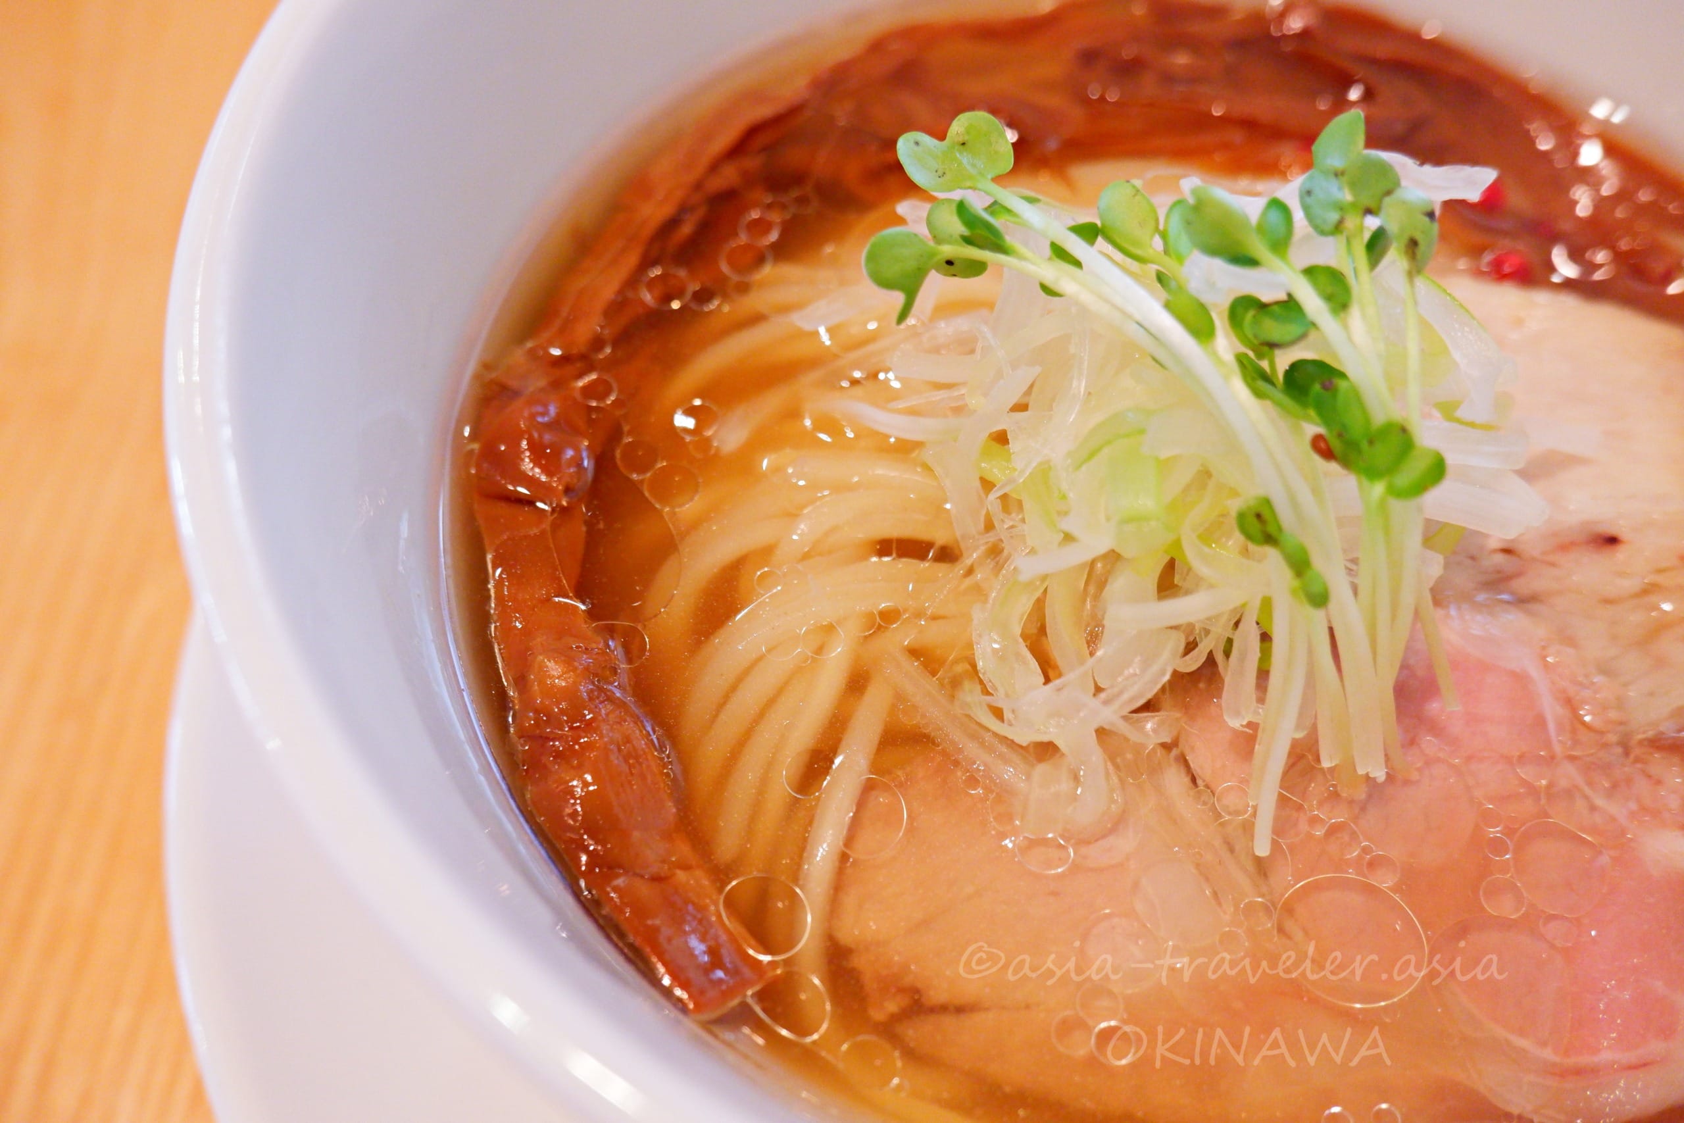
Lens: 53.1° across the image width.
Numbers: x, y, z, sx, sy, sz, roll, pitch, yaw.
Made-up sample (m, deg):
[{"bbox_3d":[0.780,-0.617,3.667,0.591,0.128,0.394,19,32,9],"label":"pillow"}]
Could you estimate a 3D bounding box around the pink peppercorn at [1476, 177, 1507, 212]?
[{"bbox_3d":[0.081,-0.046,0.211,0.005,0.005,0.005,0,59,0],"label":"pink peppercorn"}]

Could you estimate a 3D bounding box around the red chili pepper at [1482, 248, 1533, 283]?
[{"bbox_3d":[0.081,-0.036,0.205,0.006,0.004,0.005,0,59,0],"label":"red chili pepper"}]

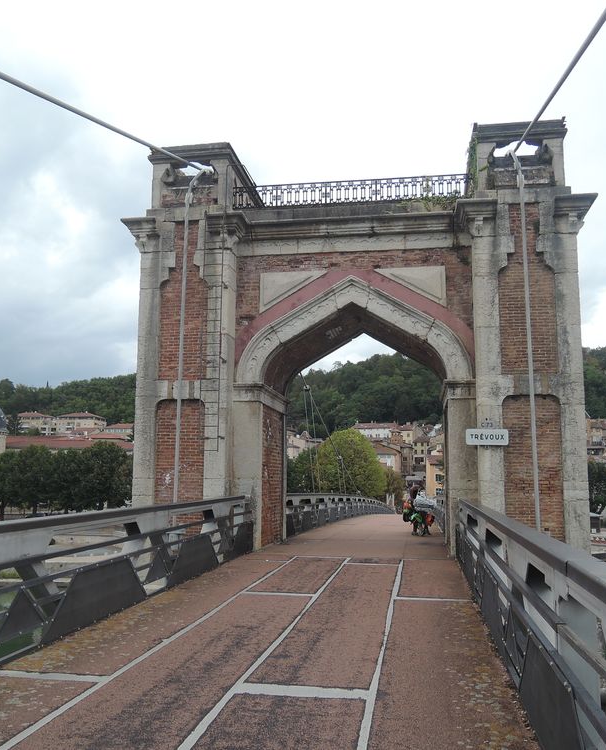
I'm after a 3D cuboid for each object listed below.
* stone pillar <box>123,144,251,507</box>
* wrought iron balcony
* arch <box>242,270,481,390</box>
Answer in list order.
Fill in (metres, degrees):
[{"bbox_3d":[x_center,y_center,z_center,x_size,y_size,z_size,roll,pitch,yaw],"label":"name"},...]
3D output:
[{"bbox_3d":[-2.293,-0.404,16.400,2.726,8.733,3.997,-1,-7,9],"label":"stone pillar"},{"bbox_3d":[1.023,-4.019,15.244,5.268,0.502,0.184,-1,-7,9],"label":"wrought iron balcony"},{"bbox_3d":[1.208,-0.811,15.868,5.022,2.511,2.562,-1,-7,9],"label":"arch"}]

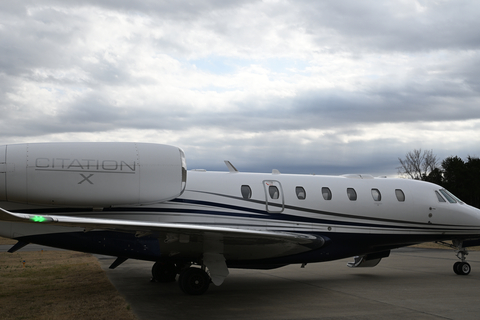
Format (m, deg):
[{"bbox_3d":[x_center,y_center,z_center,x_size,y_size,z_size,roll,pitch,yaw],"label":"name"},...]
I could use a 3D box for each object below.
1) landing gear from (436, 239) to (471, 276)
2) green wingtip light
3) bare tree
[{"bbox_3d":[6.600,2.980,17.280,0.960,1.150,0.420,2,-7,-19],"label":"landing gear"},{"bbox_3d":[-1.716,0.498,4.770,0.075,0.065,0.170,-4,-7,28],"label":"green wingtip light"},{"bbox_3d":[31.800,5.600,100.000,7.500,14.700,7.200,0,-7,0],"label":"bare tree"}]

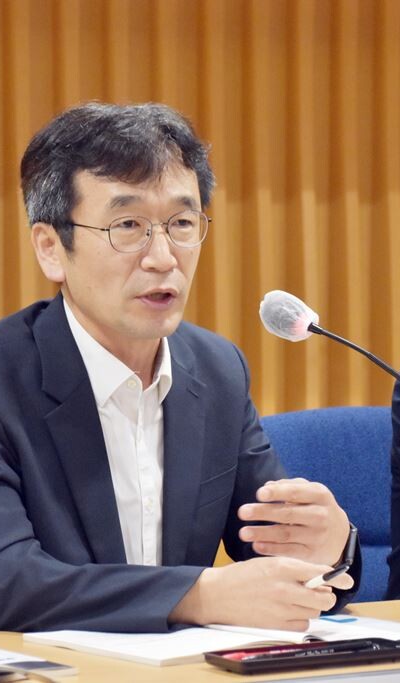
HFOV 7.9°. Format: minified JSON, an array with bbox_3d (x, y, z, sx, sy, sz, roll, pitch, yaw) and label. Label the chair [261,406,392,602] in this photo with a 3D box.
[{"bbox_3d":[0.410,0.552,3.772,0.540,0.900,0.600,-2,4,-29],"label":"chair"}]

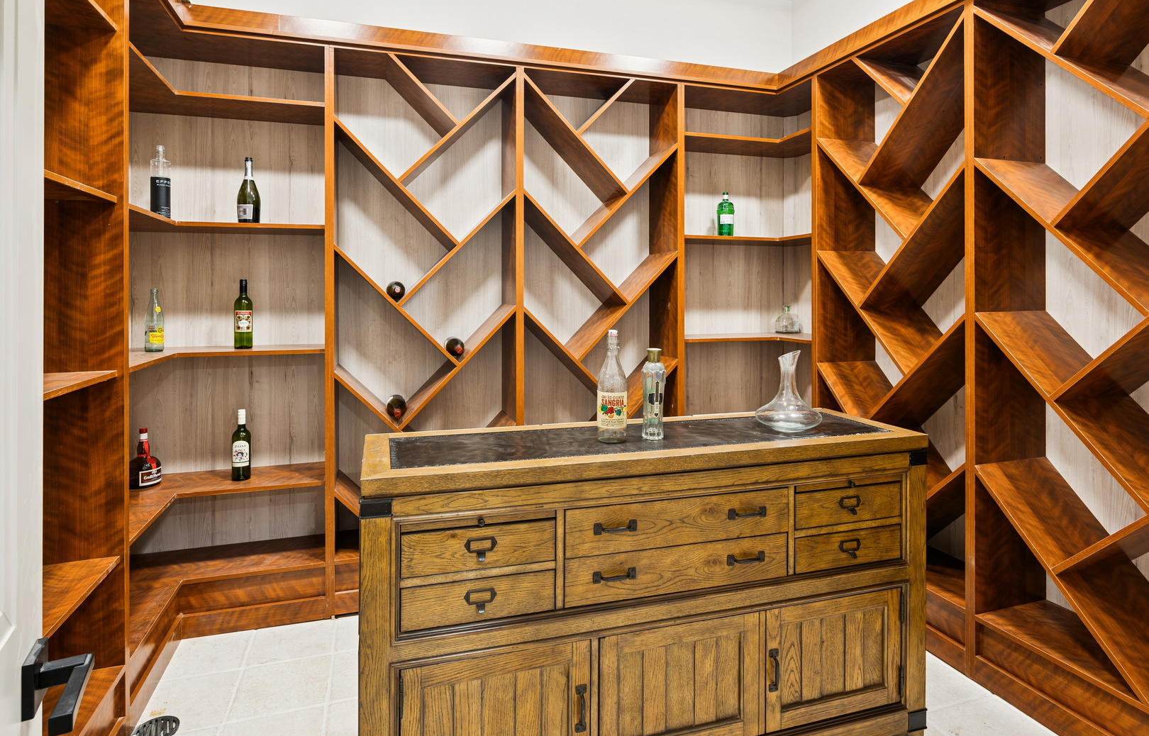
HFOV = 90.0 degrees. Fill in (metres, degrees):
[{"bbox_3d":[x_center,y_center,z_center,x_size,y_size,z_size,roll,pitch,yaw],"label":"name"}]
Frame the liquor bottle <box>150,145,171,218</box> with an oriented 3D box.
[{"bbox_3d":[-1.714,-0.759,2.380,0.070,0.325,0.070,-3,5,-35],"label":"liquor bottle"}]

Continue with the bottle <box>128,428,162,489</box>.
[{"bbox_3d":[-1.784,0.366,2.380,0.119,0.236,0.119,-3,5,-37],"label":"bottle"}]

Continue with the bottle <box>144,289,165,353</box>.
[{"bbox_3d":[-1.704,-0.194,2.333,0.064,0.252,0.064,-3,5,-36],"label":"bottle"}]

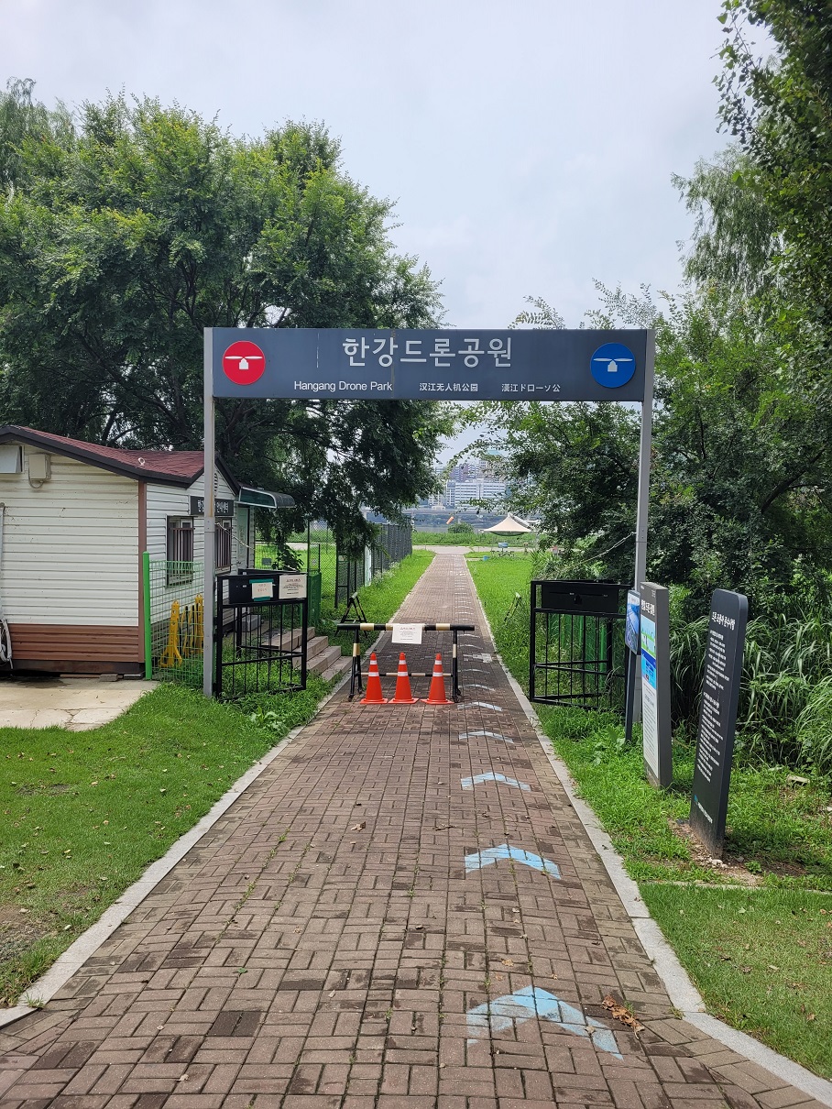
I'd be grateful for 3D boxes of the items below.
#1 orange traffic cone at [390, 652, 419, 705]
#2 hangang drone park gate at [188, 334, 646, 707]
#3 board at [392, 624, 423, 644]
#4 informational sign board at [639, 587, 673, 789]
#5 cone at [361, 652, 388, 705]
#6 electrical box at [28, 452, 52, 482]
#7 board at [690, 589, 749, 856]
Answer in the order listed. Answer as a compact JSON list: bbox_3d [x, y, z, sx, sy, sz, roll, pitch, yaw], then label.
[{"bbox_3d":[-0.166,1.740,11.805,0.365,0.700,0.365,1,3,10],"label":"orange traffic cone"},{"bbox_3d":[0.090,-0.438,11.249,5.992,5.152,0.130,1,2,4],"label":"hangang drone park gate"},{"bbox_3d":[-0.119,1.146,12.000,0.420,0.290,0.020,1,2,1],"label":"board"},{"bbox_3d":[2.196,1.153,7.616,0.107,1.734,0.695,-2,2,5],"label":"informational sign board"},{"bbox_3d":[-0.586,1.740,11.805,0.365,0.700,0.365,1,2,1],"label":"cone"},{"bbox_3d":[-5.355,-1.246,11.880,0.230,0.342,0.160,1,2,2],"label":"electrical box"},{"bbox_3d":[2.100,1.131,5.788,0.060,1.748,0.626,5,3,4],"label":"board"}]

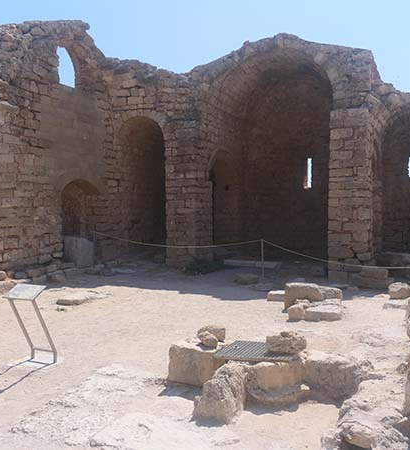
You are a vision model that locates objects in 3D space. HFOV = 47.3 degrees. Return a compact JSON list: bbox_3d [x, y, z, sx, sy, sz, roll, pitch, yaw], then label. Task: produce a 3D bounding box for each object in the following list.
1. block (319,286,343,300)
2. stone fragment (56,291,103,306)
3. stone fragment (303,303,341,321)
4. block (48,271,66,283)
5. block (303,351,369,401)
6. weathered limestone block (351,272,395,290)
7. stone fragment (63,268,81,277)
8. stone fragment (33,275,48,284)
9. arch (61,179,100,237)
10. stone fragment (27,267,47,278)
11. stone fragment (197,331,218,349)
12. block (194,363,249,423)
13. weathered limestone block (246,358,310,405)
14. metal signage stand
[{"bbox_3d":[2.366,1.325,8.761,0.423,0.274,0.317,1,3,15],"label":"block"},{"bbox_3d":[-2.068,1.218,7.879,0.760,0.120,0.620,0,3,15],"label":"stone fragment"},{"bbox_3d":[1.837,1.365,7.338,0.520,0.155,0.400,0,2,9],"label":"stone fragment"},{"bbox_3d":[-3.551,1.229,11.192,0.259,0.222,0.324,3,4,45],"label":"block"},{"bbox_3d":[1.322,1.510,4.739,0.651,0.309,0.391,1,3,15],"label":"block"},{"bbox_3d":[3.120,1.054,8.683,0.740,0.220,0.420,0,3,23],"label":"weathered limestone block"},{"bbox_3d":[-3.355,1.206,11.901,0.400,0.150,0.300,1,2,18],"label":"stone fragment"},{"bbox_3d":[-3.756,1.227,10.736,0.260,0.190,0.280,1,2,18],"label":"stone fragment"},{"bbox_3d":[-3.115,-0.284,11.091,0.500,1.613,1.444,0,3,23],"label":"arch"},{"bbox_3d":[-3.562,1.013,9.903,0.360,0.200,0.280,0,3,23],"label":"stone fragment"},{"bbox_3d":[0.033,1.221,4.978,0.177,0.142,0.150,1,3,25],"label":"stone fragment"},{"bbox_3d":[0.146,1.507,4.230,0.386,0.365,0.386,1,3,20],"label":"block"},{"bbox_3d":[0.602,1.291,3.958,0.530,0.310,0.300,0,3,8],"label":"weathered limestone block"},{"bbox_3d":[-1.868,1.084,5.064,0.345,0.876,0.367,1,2,21],"label":"metal signage stand"}]

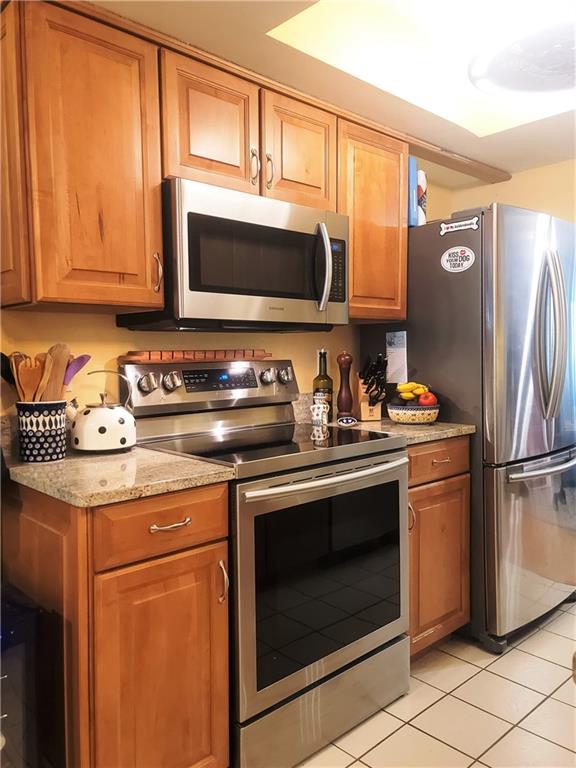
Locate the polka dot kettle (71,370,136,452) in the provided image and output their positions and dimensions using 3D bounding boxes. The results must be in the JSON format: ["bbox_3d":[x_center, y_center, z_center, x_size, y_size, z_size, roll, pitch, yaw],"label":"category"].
[{"bbox_3d":[-0.613,0.087,1.806,0.229,0.248,0.208,-1,3,-10],"label":"polka dot kettle"}]

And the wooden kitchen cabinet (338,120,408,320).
[{"bbox_3d":[0.247,-0.662,2.425,0.439,0.775,0.349,-3,4,-41],"label":"wooden kitchen cabinet"}]

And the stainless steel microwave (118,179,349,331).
[{"bbox_3d":[-0.172,-0.415,2.040,0.742,0.432,0.415,-3,3,-41],"label":"stainless steel microwave"}]

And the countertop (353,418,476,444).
[{"bbox_3d":[0.373,0.188,2.345,0.453,0.037,0.667,-3,4,-41],"label":"countertop"}]

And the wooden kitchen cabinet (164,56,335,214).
[{"bbox_3d":[-0.202,-0.833,2.029,0.743,0.382,0.349,-3,4,-41],"label":"wooden kitchen cabinet"}]

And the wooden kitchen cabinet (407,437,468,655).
[{"bbox_3d":[0.373,0.609,2.355,0.432,0.814,0.654,-3,4,-41],"label":"wooden kitchen cabinet"}]

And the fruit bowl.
[{"bbox_3d":[0.540,0.127,2.388,0.232,0.078,0.232,-1,3,0],"label":"fruit bowl"}]

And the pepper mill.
[{"bbox_3d":[0.262,0.008,2.544,0.071,0.310,0.071,-1,3,0],"label":"pepper mill"}]

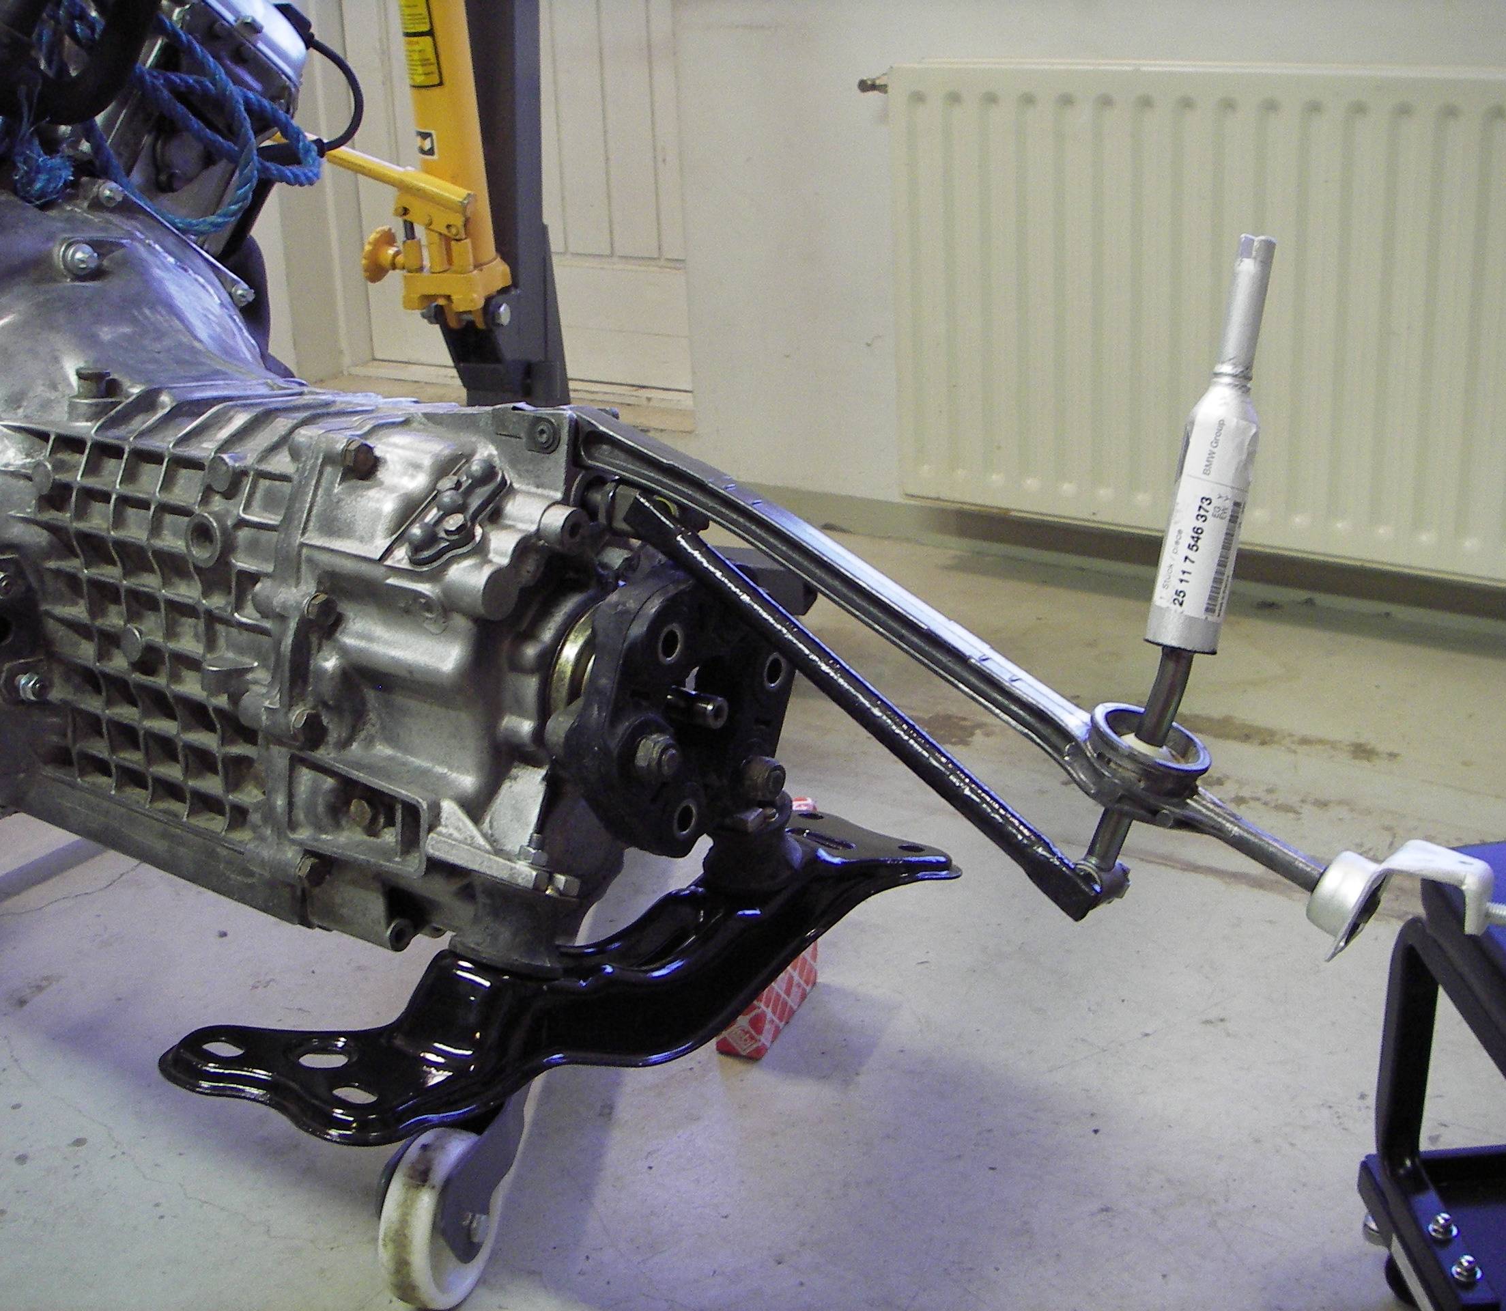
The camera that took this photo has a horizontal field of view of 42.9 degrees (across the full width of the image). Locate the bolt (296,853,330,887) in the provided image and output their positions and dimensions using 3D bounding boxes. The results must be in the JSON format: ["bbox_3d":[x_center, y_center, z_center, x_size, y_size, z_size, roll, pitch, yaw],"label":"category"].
[{"bbox_3d":[-0.202,0.098,0.880,0.007,0.015,0.015,13,24,35],"label":"bolt"}]

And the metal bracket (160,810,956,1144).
[{"bbox_3d":[-0.072,0.137,0.943,0.400,0.058,0.150,-19,24,-39],"label":"metal bracket"}]

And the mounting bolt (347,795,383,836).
[{"bbox_3d":[-0.174,0.072,0.862,0.011,0.015,0.015,13,24,35],"label":"mounting bolt"}]

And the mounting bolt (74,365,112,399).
[{"bbox_3d":[-0.325,-0.134,0.945,0.017,0.013,0.017,13,24,35],"label":"mounting bolt"}]

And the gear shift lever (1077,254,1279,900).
[{"bbox_3d":[0.160,-0.023,0.705,0.031,0.260,0.027,24,30,30],"label":"gear shift lever"}]

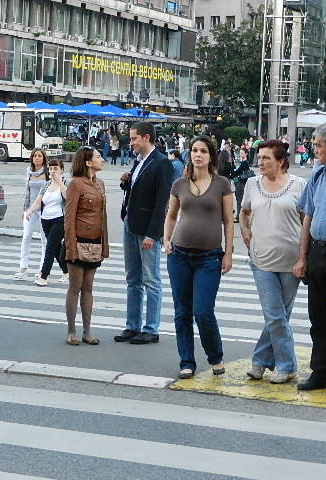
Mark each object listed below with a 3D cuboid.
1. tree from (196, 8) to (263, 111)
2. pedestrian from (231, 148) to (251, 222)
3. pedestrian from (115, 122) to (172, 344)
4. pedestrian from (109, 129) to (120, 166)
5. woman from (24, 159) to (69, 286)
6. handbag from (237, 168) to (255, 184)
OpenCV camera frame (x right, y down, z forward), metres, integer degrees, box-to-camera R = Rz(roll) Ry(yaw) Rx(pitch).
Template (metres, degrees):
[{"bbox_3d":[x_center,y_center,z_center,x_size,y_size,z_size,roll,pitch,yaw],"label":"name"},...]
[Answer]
[{"bbox_3d":[4.902,-10.378,85.000,6.500,10.300,6.200,2,4,0],"label":"tree"},{"bbox_3d":[1.739,-1.192,27.500,0.420,1.640,0.480,0,5,-24],"label":"pedestrian"},{"bbox_3d":[-0.160,-0.070,10.338,0.420,1.790,0.500,0,5,-28],"label":"pedestrian"},{"bbox_3d":[-2.218,-4.253,57.500,0.450,1.660,0.340,2,4,6],"label":"pedestrian"},{"bbox_3d":[-1.456,-0.239,15.846,0.550,1.560,0.580,5,5,35],"label":"woman"},{"bbox_3d":[1.909,-1.446,28.400,0.360,0.330,0.180,3,4,6],"label":"handbag"}]

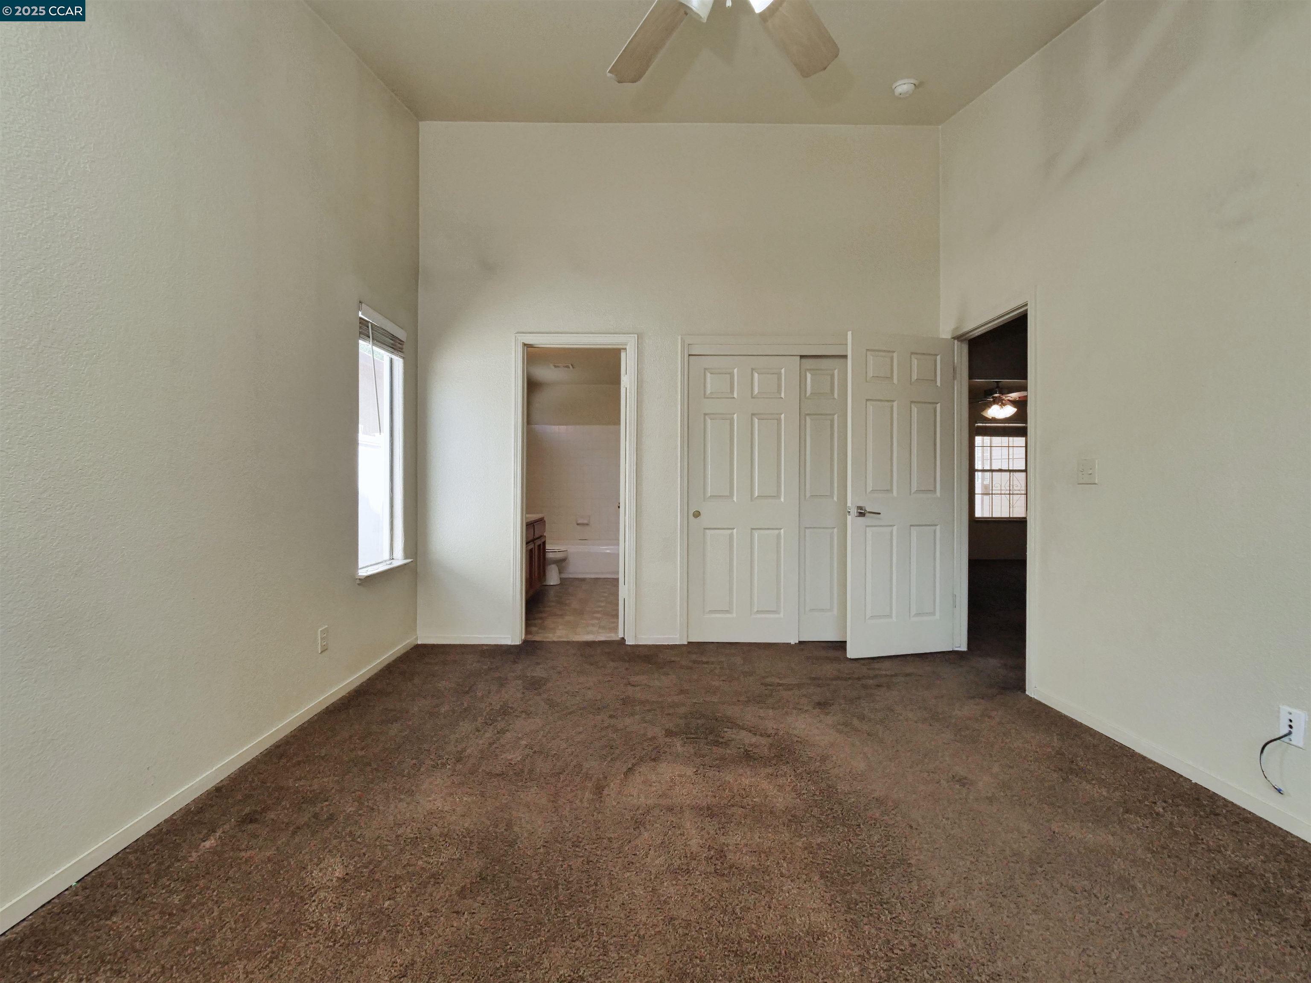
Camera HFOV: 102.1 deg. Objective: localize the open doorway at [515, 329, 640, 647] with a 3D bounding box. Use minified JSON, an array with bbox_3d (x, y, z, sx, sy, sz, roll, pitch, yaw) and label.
[{"bbox_3d":[-0.560,-0.014,3.710,0.835,2.120,0.130,0,0,-2],"label":"open doorway"}]

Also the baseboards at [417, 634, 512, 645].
[{"bbox_3d":[-1.311,1.022,3.648,0.660,0.065,0.015,0,0,-2],"label":"baseboards"}]

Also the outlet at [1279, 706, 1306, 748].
[{"bbox_3d":[1.969,0.730,1.639,0.010,0.115,0.071,0,0,-2],"label":"outlet"}]

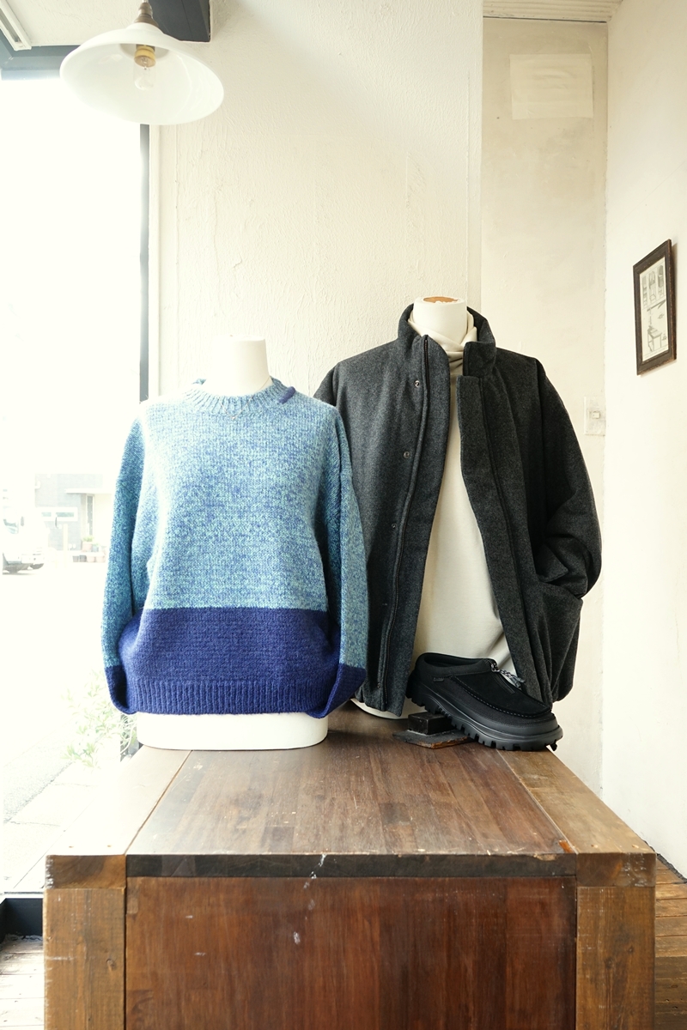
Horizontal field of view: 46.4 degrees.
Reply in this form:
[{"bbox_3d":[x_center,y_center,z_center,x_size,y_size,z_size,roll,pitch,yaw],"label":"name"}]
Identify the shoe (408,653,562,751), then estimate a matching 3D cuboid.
[{"bbox_3d":[0.245,0.325,1.390,0.280,0.112,0.105,15,4,21],"label":"shoe"}]

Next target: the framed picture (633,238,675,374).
[{"bbox_3d":[0.810,-0.530,2.090,0.016,0.300,0.222,-2,-1,-3],"label":"framed picture"}]

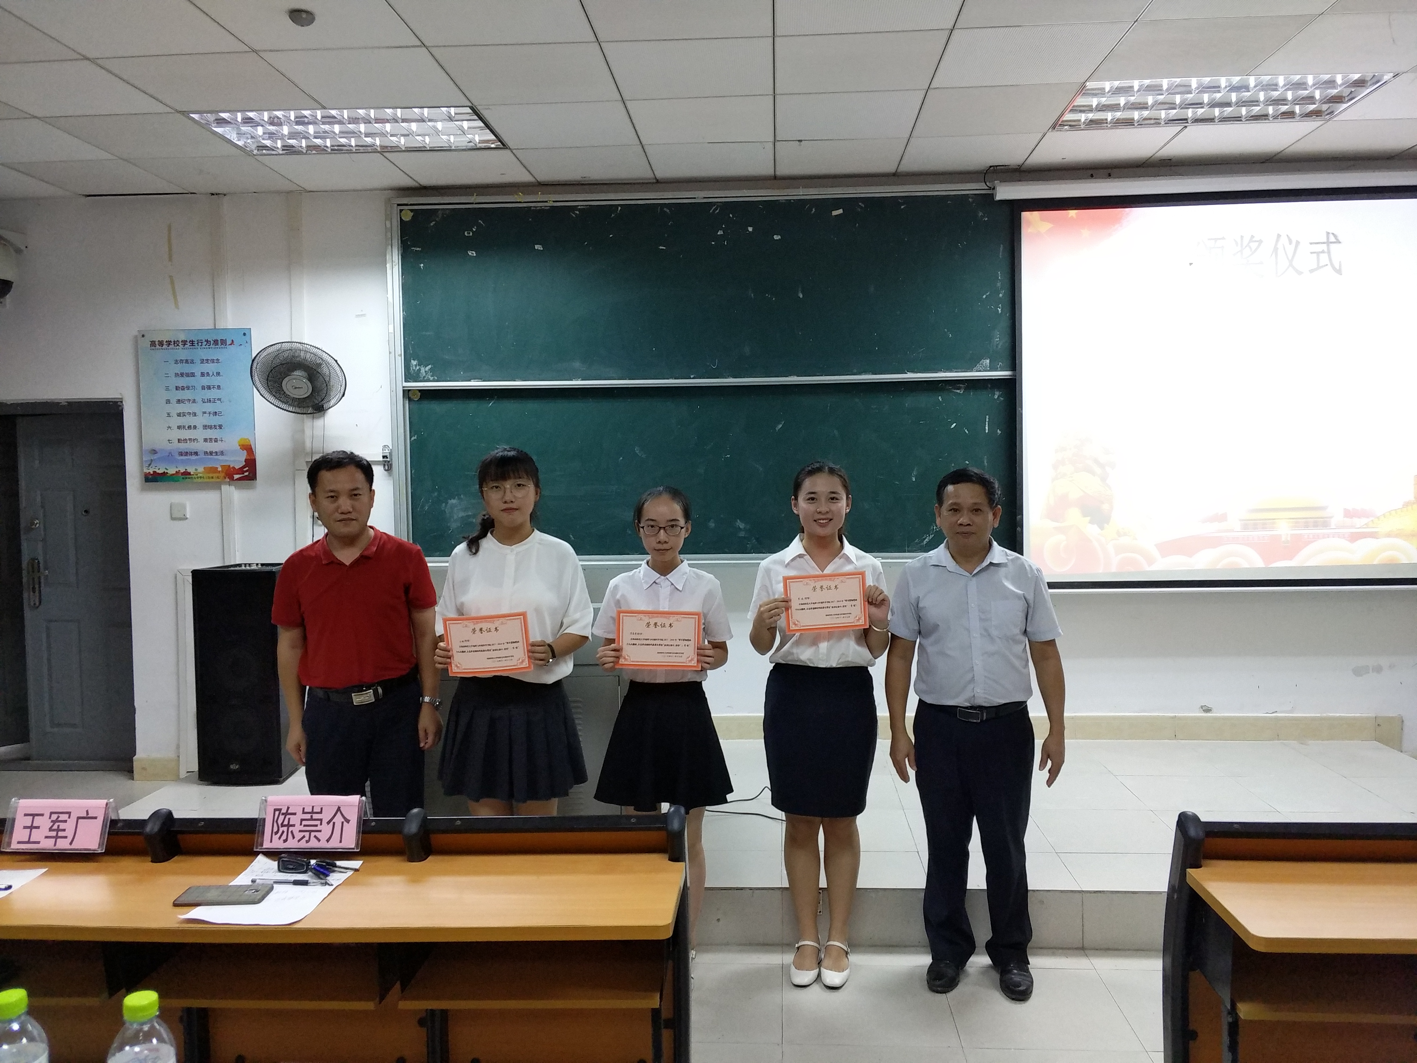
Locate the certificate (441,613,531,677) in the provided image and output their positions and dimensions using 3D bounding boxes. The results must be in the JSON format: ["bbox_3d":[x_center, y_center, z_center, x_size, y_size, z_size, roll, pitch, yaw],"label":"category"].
[{"bbox_3d":[-0.684,0.350,3.170,0.263,0.185,0.005,-5,5,2],"label":"certificate"}]

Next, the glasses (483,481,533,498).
[{"bbox_3d":[-0.622,-0.135,3.260,0.147,0.050,0.137,-4,3,0],"label":"glasses"}]

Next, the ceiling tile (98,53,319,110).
[{"bbox_3d":[-1.858,-1.687,3.863,0.600,0.018,0.580,0,4,3],"label":"ceiling tile"}]

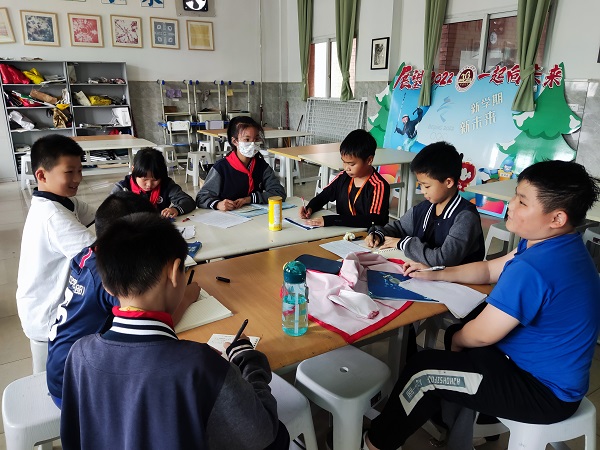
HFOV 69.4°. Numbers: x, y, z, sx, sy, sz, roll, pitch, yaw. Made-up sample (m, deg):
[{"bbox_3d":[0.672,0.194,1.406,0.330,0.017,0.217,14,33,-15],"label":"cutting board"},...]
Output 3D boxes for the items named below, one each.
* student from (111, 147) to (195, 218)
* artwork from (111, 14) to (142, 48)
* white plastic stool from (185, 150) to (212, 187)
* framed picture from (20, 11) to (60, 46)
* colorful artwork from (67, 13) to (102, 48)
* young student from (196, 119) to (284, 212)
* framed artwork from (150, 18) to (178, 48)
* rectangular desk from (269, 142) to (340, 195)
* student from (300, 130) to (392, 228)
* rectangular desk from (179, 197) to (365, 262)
[{"bbox_3d":[-0.856,0.098,2.605,0.500,1.150,0.580,-6,19,-19],"label":"student"},{"bbox_3d":[-2.839,-3.180,7.136,0.476,0.470,0.030,-9,20,-26],"label":"artwork"},{"bbox_3d":[-1.570,-0.853,6.636,0.310,0.455,0.310,17,25,42],"label":"white plastic stool"},{"bbox_3d":[-3.940,-2.986,6.590,0.491,0.482,0.030,-9,20,-26],"label":"framed picture"},{"bbox_3d":[-3.382,-3.074,6.870,0.484,0.474,0.030,-9,20,-26],"label":"colorful artwork"},{"bbox_3d":[-0.349,-0.034,2.837,0.520,1.260,0.580,-6,19,-17],"label":"young student"},{"bbox_3d":[-2.337,-3.326,7.547,0.465,0.481,0.030,-8,20,-24],"label":"framed artwork"},{"bbox_3d":[0.313,-0.554,5.288,1.201,0.730,0.745,-11,21,-31],"label":"rectangular desk"},{"bbox_3d":[0.314,0.089,2.508,0.480,1.230,0.580,14,23,38],"label":"student"},{"bbox_3d":[-0.307,0.358,2.514,1.201,0.730,0.752,-11,21,-30],"label":"rectangular desk"}]

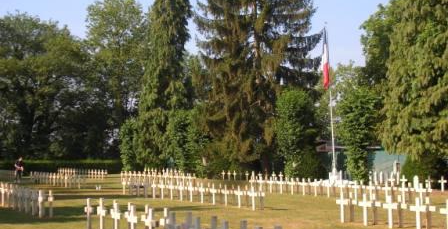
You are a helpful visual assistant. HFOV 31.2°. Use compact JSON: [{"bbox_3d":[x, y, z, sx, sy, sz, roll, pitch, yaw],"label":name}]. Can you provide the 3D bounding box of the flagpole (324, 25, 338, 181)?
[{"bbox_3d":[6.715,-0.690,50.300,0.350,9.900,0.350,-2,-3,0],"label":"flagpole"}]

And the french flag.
[{"bbox_3d":[6.433,-3.514,50.300,0.500,3.800,0.350,-1,-3,0],"label":"french flag"}]

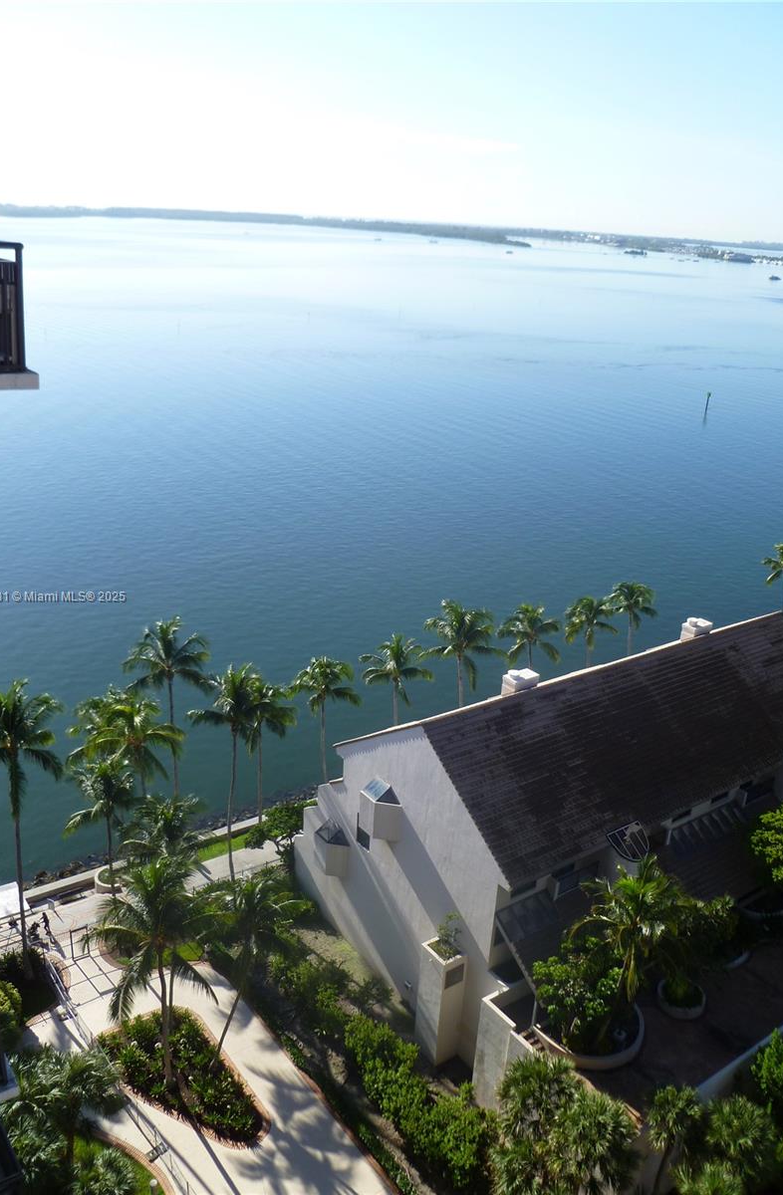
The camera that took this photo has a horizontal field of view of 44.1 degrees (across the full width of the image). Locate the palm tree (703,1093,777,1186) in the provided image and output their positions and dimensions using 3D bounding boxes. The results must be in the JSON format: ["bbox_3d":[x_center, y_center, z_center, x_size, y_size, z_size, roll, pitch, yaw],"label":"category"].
[{"bbox_3d":[15.546,25.196,43.637,3.290,6.980,3.290,3,21,0],"label":"palm tree"}]

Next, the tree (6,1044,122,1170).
[{"bbox_3d":[-14.810,23.484,44.120,5.290,7.310,5.290,3,21,0],"label":"tree"}]

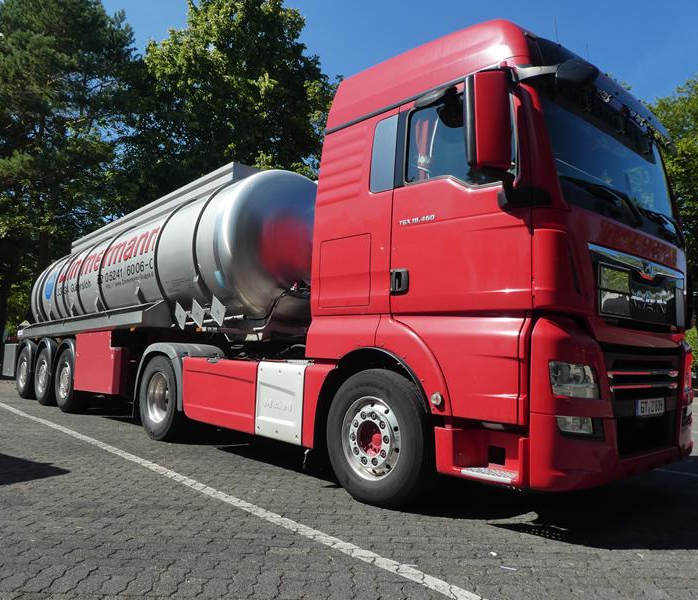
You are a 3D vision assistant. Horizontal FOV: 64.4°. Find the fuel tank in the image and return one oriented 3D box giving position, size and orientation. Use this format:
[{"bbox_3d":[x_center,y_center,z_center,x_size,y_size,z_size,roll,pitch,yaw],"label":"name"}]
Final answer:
[{"bbox_3d":[-3.335,-0.393,9.711,2.050,2.150,8.400,8,-11,-43],"label":"fuel tank"}]

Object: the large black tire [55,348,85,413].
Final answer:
[{"bbox_3d":[-4.484,1.322,9.113,0.360,1.020,1.020,8,-8,-43],"label":"large black tire"}]

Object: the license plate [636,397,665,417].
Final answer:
[{"bbox_3d":[2.066,0.730,3.785,0.520,0.110,0.020,8,-8,-43],"label":"license plate"}]

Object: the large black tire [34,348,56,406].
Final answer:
[{"bbox_3d":[-5.385,1.385,10.061,0.360,1.020,1.020,8,-8,-43],"label":"large black tire"}]

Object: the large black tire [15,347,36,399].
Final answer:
[{"bbox_3d":[-6.290,1.449,11.012,0.360,1.020,1.020,8,-8,-43],"label":"large black tire"}]

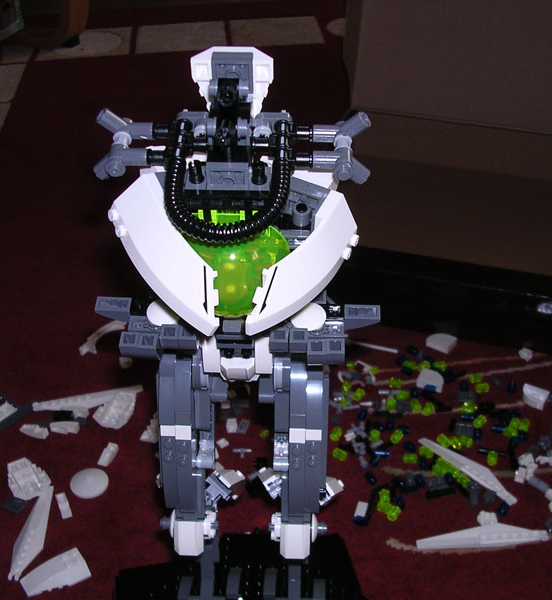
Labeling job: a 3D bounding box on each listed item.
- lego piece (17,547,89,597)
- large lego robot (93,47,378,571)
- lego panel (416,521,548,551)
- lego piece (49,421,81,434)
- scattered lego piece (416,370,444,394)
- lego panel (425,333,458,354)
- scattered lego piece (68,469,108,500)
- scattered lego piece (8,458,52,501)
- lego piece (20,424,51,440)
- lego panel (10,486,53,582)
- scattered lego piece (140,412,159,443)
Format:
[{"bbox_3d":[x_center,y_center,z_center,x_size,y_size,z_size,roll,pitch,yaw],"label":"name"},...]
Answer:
[{"bbox_3d":[-0.159,0.197,0.636,0.047,0.011,0.030,-18,37,-26],"label":"lego piece"},{"bbox_3d":[-0.017,0.021,0.405,0.123,0.261,0.098,1,33,2],"label":"large lego robot"},{"bbox_3d":[0.157,0.178,0.669,0.101,0.006,0.018,-3,33,-5],"label":"lego panel"},{"bbox_3d":[-0.188,0.114,0.783,0.026,0.007,0.009,1,38,4],"label":"lego piece"},{"bbox_3d":[0.144,0.075,0.817,0.024,0.007,0.022,14,41,20],"label":"scattered lego piece"},{"bbox_3d":[0.167,0.042,0.881,0.024,0.009,0.024,22,38,30],"label":"lego panel"},{"bbox_3d":[-0.156,0.152,0.734,0.032,0.007,0.032,0,38,2],"label":"scattered lego piece"},{"bbox_3d":[-0.202,0.147,0.723,0.032,0.014,0.043,-21,40,-24],"label":"scattered lego piece"},{"bbox_3d":[-0.211,0.116,0.767,0.026,0.006,0.013,9,34,13],"label":"lego piece"},{"bbox_3d":[-0.187,0.178,0.678,0.023,0.011,0.093,1,32,4],"label":"lego panel"},{"bbox_3d":[-0.104,0.114,0.777,0.028,0.010,0.026,8,39,12],"label":"scattered lego piece"}]

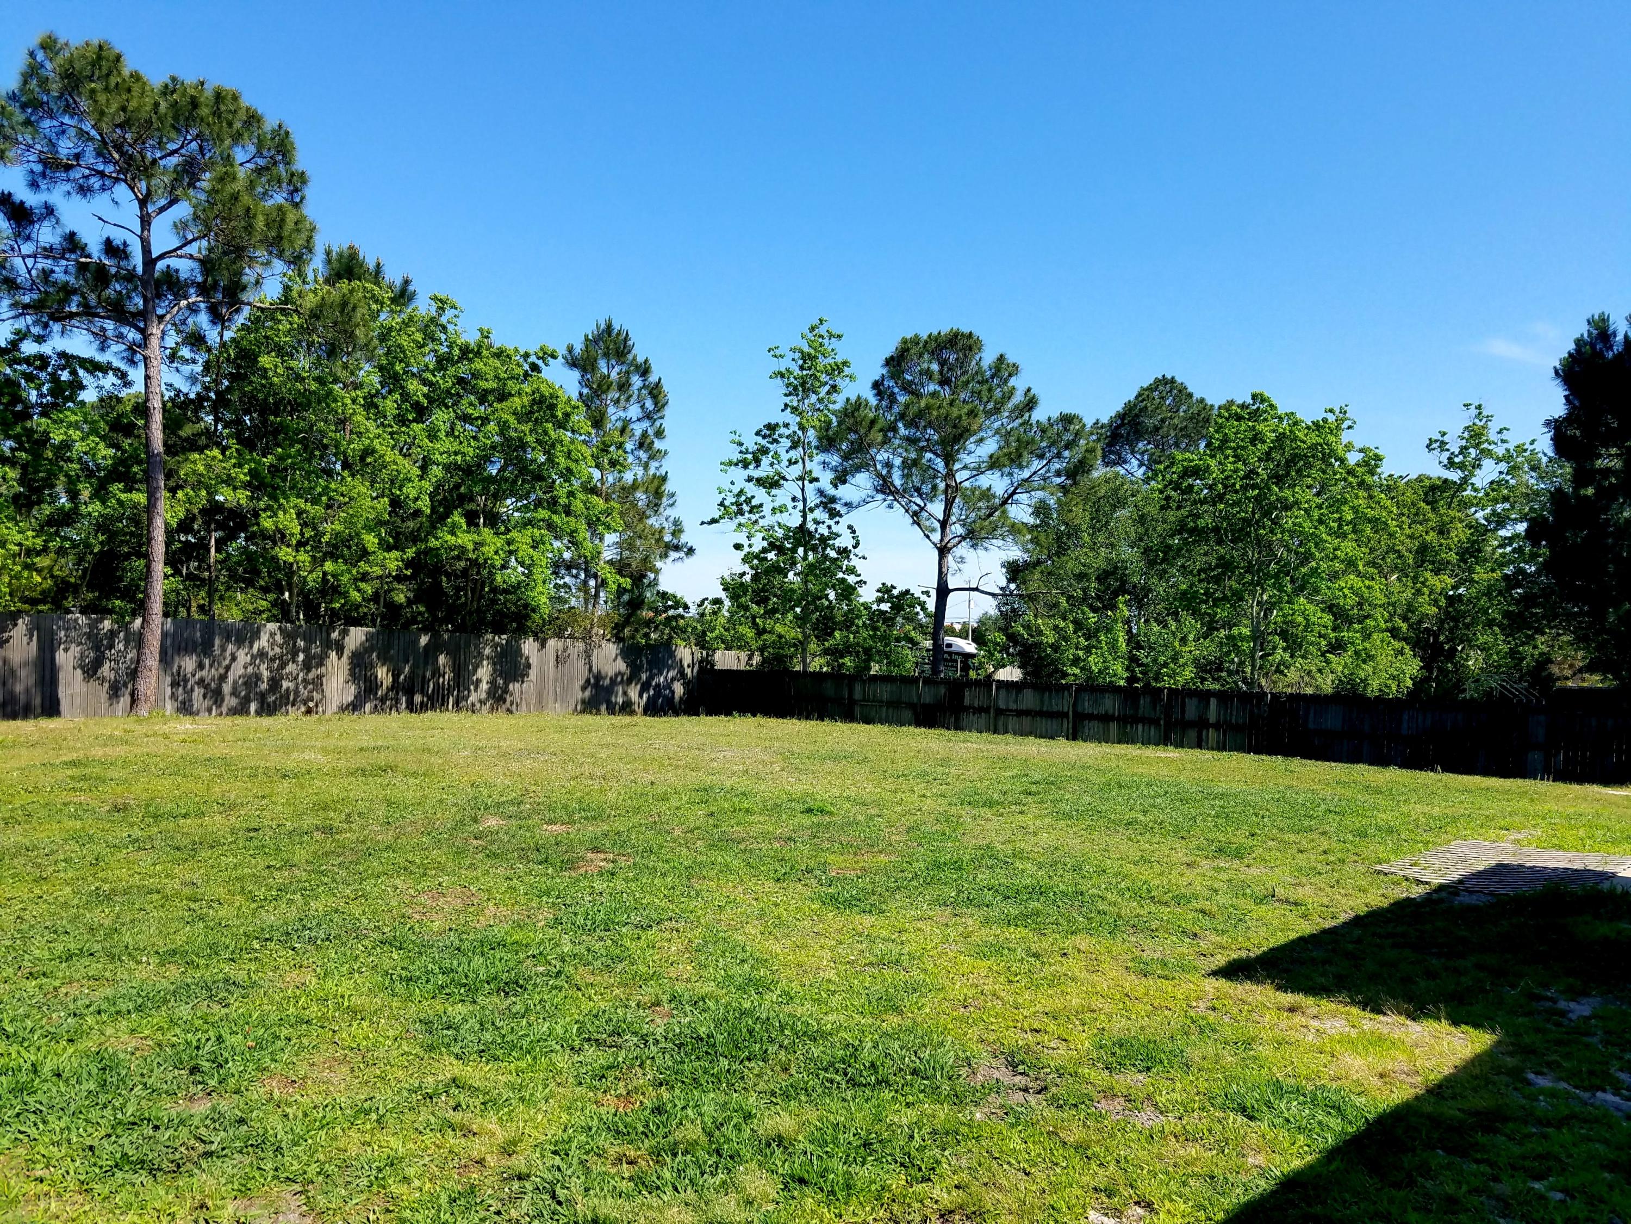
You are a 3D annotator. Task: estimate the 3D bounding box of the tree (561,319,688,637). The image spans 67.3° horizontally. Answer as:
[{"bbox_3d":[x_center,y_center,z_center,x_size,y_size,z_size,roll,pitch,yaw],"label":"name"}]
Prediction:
[{"bbox_3d":[-6.621,-3.283,40.720,4.800,13.020,4.700,1,-2,-9],"label":"tree"}]

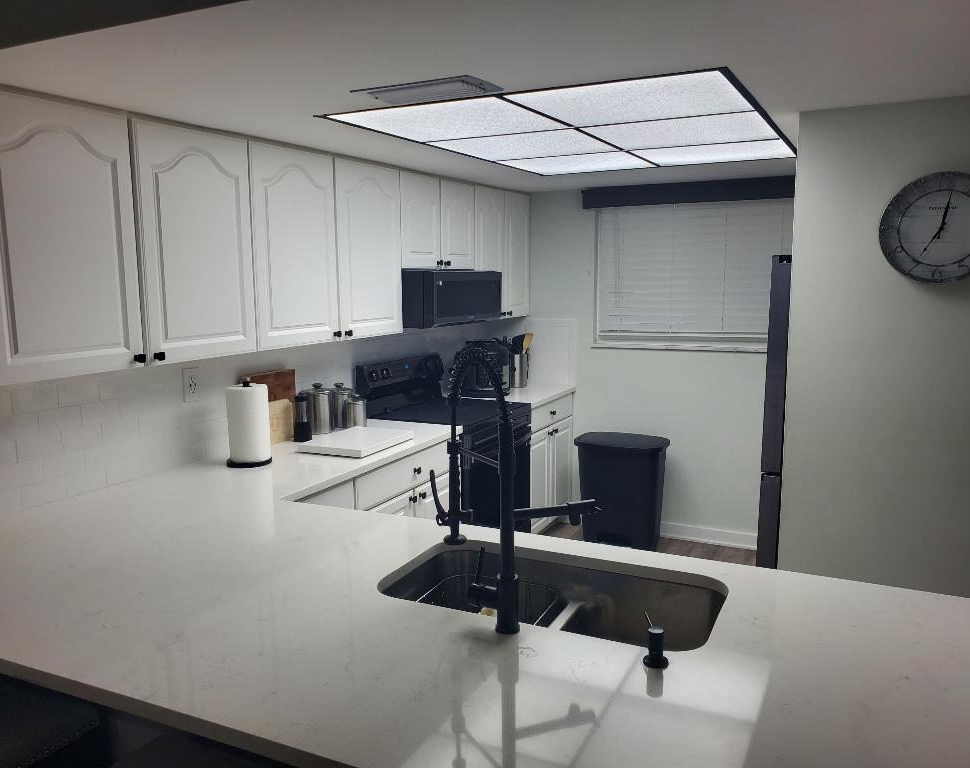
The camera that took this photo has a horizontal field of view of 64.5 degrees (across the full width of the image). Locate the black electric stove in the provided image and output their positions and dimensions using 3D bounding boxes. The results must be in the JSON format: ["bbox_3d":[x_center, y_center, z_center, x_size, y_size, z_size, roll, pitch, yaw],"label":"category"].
[{"bbox_3d":[-0.187,0.463,4.115,0.673,1.168,0.772,4,9,27],"label":"black electric stove"}]

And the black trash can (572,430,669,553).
[{"bbox_3d":[0.826,0.649,4.628,0.495,0.638,0.375,4,9,27],"label":"black trash can"}]

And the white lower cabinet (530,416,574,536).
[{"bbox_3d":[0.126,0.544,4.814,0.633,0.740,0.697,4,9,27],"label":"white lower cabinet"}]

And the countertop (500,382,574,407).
[{"bbox_3d":[0.130,0.058,4.739,0.653,0.039,0.709,4,9,27],"label":"countertop"}]

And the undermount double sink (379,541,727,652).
[{"bbox_3d":[0.161,0.580,1.765,0.735,0.225,0.410,4,9,27],"label":"undermount double sink"}]

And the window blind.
[{"bbox_3d":[1.212,-0.654,4.468,1.207,0.850,0.055,4,9,27],"label":"window blind"}]

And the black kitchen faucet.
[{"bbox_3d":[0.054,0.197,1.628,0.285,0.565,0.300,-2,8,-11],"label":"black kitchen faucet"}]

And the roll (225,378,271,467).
[{"bbox_3d":[-0.902,0.144,2.927,0.156,0.322,0.156,-1,8,0],"label":"roll"}]

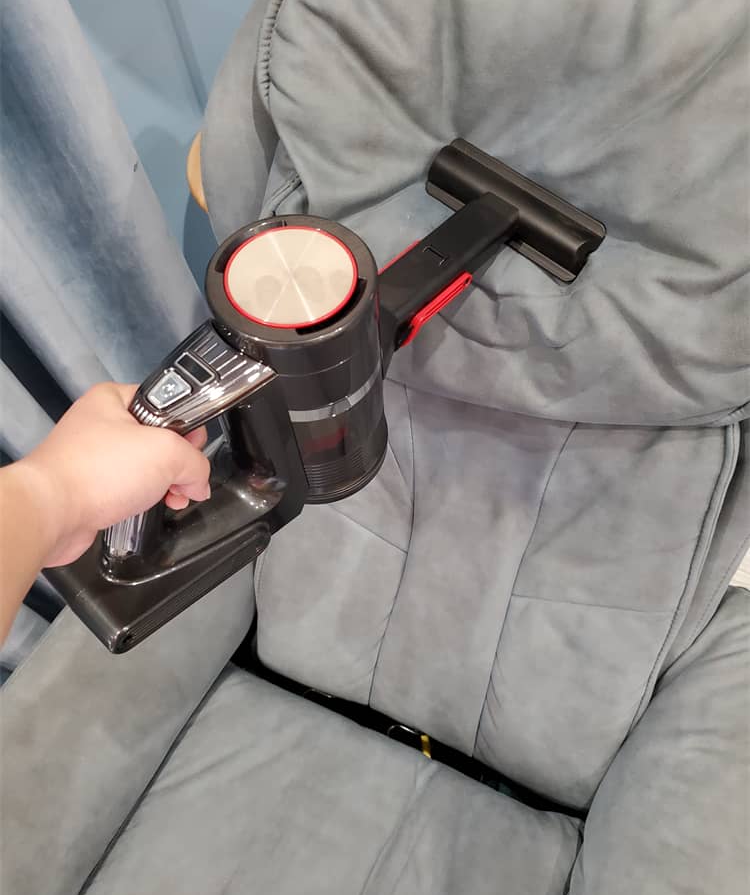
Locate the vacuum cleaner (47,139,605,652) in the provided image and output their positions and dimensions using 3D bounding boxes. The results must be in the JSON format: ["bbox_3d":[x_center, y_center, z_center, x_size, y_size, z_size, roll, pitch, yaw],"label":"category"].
[{"bbox_3d":[-0.034,-0.059,0.498,0.141,0.194,0.440,39,69,19],"label":"vacuum cleaner"}]

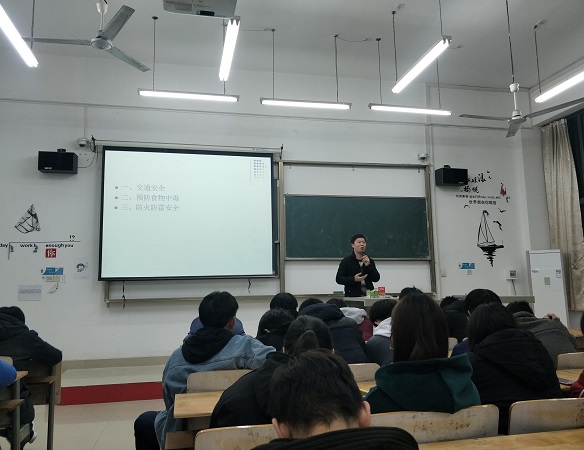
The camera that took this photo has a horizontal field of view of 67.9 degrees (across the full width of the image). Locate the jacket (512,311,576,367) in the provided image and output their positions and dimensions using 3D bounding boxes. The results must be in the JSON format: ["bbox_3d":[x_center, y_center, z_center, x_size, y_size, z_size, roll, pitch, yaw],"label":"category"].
[{"bbox_3d":[1.518,0.841,2.769,0.470,0.580,0.450,1,-8,-13],"label":"jacket"}]

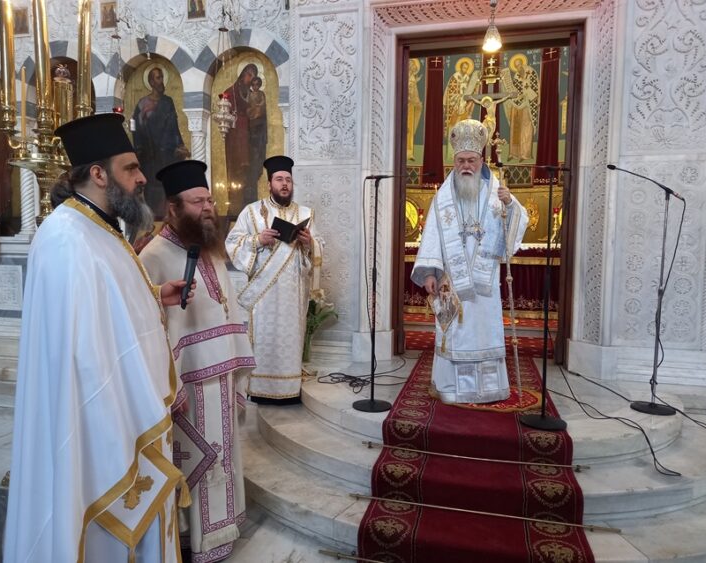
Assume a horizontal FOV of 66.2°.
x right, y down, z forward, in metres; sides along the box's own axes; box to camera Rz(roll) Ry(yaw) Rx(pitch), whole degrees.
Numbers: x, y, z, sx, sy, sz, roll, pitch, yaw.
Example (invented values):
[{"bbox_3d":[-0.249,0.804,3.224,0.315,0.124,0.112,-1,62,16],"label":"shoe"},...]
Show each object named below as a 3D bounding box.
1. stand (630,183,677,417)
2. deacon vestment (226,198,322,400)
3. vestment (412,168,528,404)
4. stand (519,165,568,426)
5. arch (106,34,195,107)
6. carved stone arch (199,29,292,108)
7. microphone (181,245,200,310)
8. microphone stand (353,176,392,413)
[{"bbox_3d":[1.967,0.116,3.475,0.260,1.409,0.260,1,5,6],"label":"stand"},{"bbox_3d":[-0.582,0.106,4.018,0.720,1.422,0.520,-1,5,-16],"label":"deacon vestment"},{"bbox_3d":[0.811,0.000,3.737,0.800,1.531,0.560,2,5,13],"label":"vestment"},{"bbox_3d":[1.127,0.097,3.112,0.260,1.484,0.260,2,5,11],"label":"stand"},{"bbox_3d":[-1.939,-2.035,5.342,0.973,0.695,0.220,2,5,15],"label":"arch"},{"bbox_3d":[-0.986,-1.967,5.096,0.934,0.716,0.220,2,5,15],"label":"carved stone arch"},{"bbox_3d":[-0.611,-0.018,2.025,0.050,0.242,0.050,1,-14,24],"label":"microphone"},{"bbox_3d":[0.134,0.075,3.414,0.260,1.456,0.260,0,5,-6],"label":"microphone stand"}]

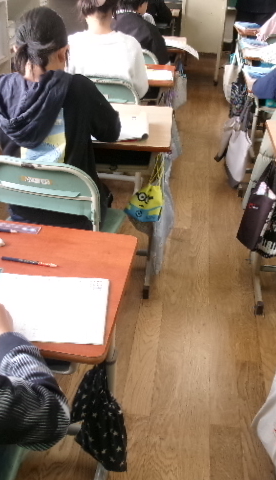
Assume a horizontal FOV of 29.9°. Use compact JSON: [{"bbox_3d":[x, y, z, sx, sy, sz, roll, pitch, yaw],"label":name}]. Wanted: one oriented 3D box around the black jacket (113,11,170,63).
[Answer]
[{"bbox_3d":[0.009,-1.138,2.983,0.360,0.380,0.330,7,30,7],"label":"black jacket"}]

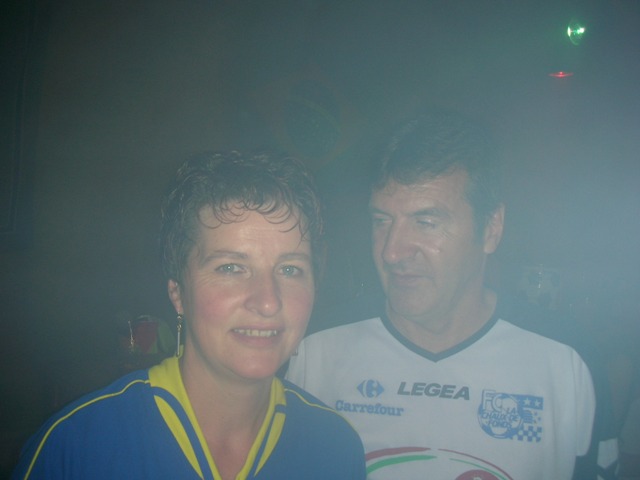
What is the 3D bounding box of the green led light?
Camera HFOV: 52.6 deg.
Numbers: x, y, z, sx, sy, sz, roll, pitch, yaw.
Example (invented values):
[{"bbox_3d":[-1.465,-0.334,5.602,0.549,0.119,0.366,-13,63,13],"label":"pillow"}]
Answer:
[{"bbox_3d":[1.268,-1.026,3.200,0.100,0.110,0.070,-4,9,45],"label":"green led light"}]

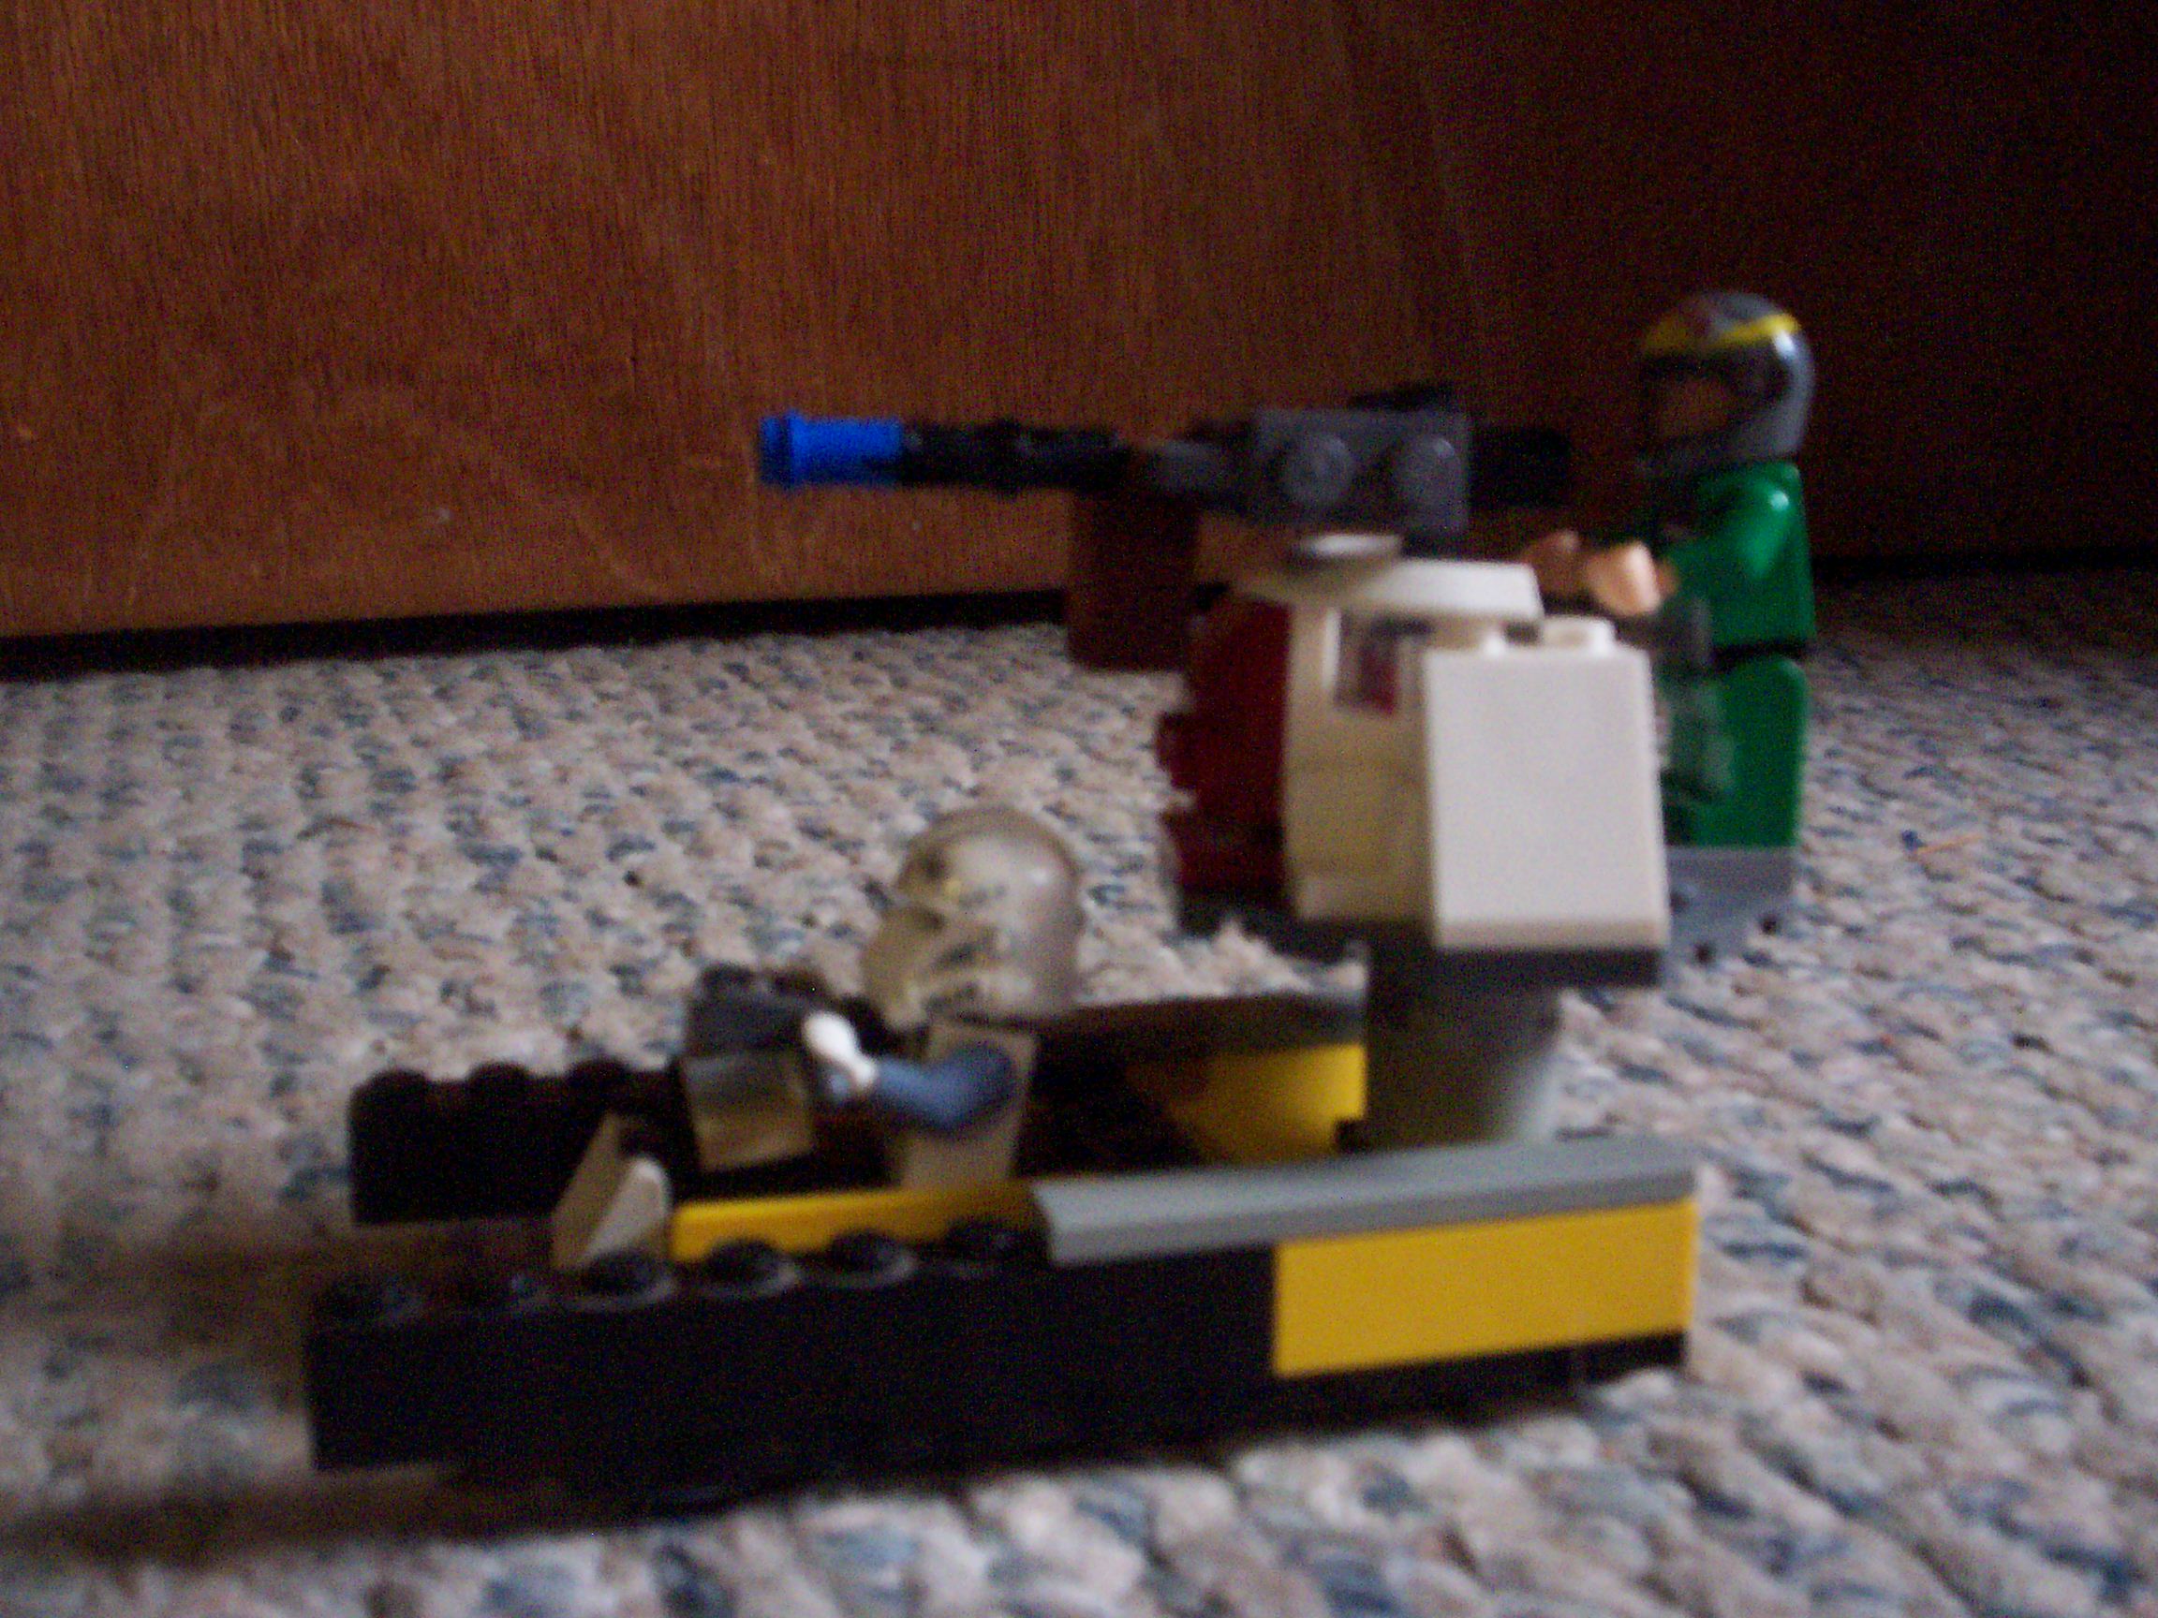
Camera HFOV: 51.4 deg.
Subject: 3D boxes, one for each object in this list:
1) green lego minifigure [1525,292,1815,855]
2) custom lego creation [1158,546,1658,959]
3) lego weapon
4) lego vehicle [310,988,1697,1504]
[{"bbox_3d":[0.045,-0.018,0.175,0.019,0.041,0.020,-1,9,-10],"label":"green lego minifigure"},{"bbox_3d":[0.022,-0.005,0.171,0.029,0.026,0.039,-1,9,-10],"label":"custom lego creation"},{"bbox_3d":[0.006,-0.021,0.166,0.058,0.020,0.014,-2,9,-11],"label":"lego weapon"},{"bbox_3d":[-0.008,0.031,0.177,0.096,0.018,0.050,-2,9,-14],"label":"lego vehicle"}]

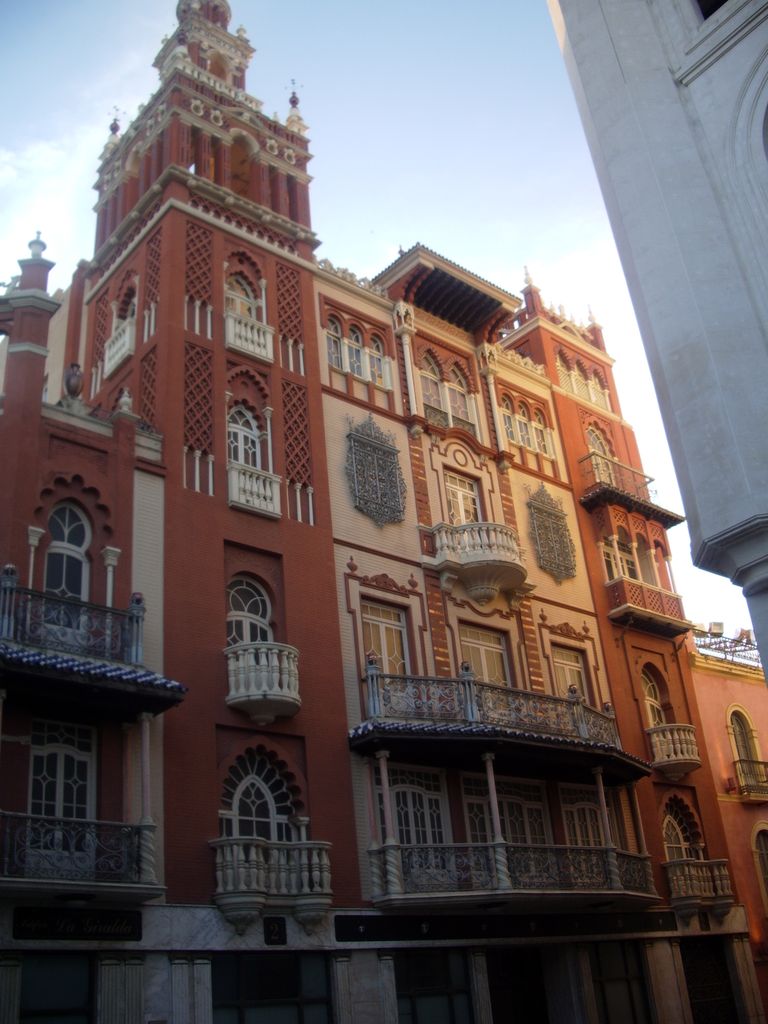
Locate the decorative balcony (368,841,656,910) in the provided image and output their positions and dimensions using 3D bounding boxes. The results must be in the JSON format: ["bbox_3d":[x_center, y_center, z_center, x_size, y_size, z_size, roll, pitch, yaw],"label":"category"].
[{"bbox_3d":[3.644,8.329,23.681,8.960,1.201,1.527,18,-35,-39],"label":"decorative balcony"}]

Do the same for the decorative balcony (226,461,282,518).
[{"bbox_3d":[-2.873,-0.467,23.344,1.395,1.120,0.275,18,-35,-39],"label":"decorative balcony"}]

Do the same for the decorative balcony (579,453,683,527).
[{"bbox_3d":[7.534,-0.645,32.088,3.900,1.670,1.050,18,-35,-38],"label":"decorative balcony"}]

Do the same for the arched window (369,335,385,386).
[{"bbox_3d":[-0.262,-4.000,27.252,0.472,1.664,0.200,18,-35,-39],"label":"arched window"}]

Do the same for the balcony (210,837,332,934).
[{"bbox_3d":[-1.824,6.657,18.374,2.638,1.535,0.555,18,-35,-39],"label":"balcony"}]

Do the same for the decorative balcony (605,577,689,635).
[{"bbox_3d":[8.169,2.966,32.090,3.360,1.273,0.865,18,-35,-39],"label":"decorative balcony"}]

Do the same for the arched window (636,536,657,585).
[{"bbox_3d":[8.216,1.471,32.606,0.753,1.741,0.204,18,-35,-39],"label":"arched window"}]

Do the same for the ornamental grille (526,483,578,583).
[{"bbox_3d":[5.056,0.595,31.078,2.046,3.366,0.300,18,-35,-40],"label":"ornamental grille"}]

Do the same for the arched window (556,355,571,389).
[{"bbox_3d":[5.864,-4.595,33.903,0.630,1.480,0.220,18,-35,-38],"label":"arched window"}]

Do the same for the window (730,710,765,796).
[{"bbox_3d":[11.111,7.380,31.829,1.300,2.630,0.300,18,-35,-38],"label":"window"}]

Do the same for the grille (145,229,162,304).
[{"bbox_3d":[-5.329,-5.666,24.033,0.100,1.950,0.670,18,-35,-38],"label":"grille"}]

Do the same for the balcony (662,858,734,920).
[{"bbox_3d":[8.497,9.997,27.230,2.512,1.466,0.570,18,-35,-39],"label":"balcony"}]

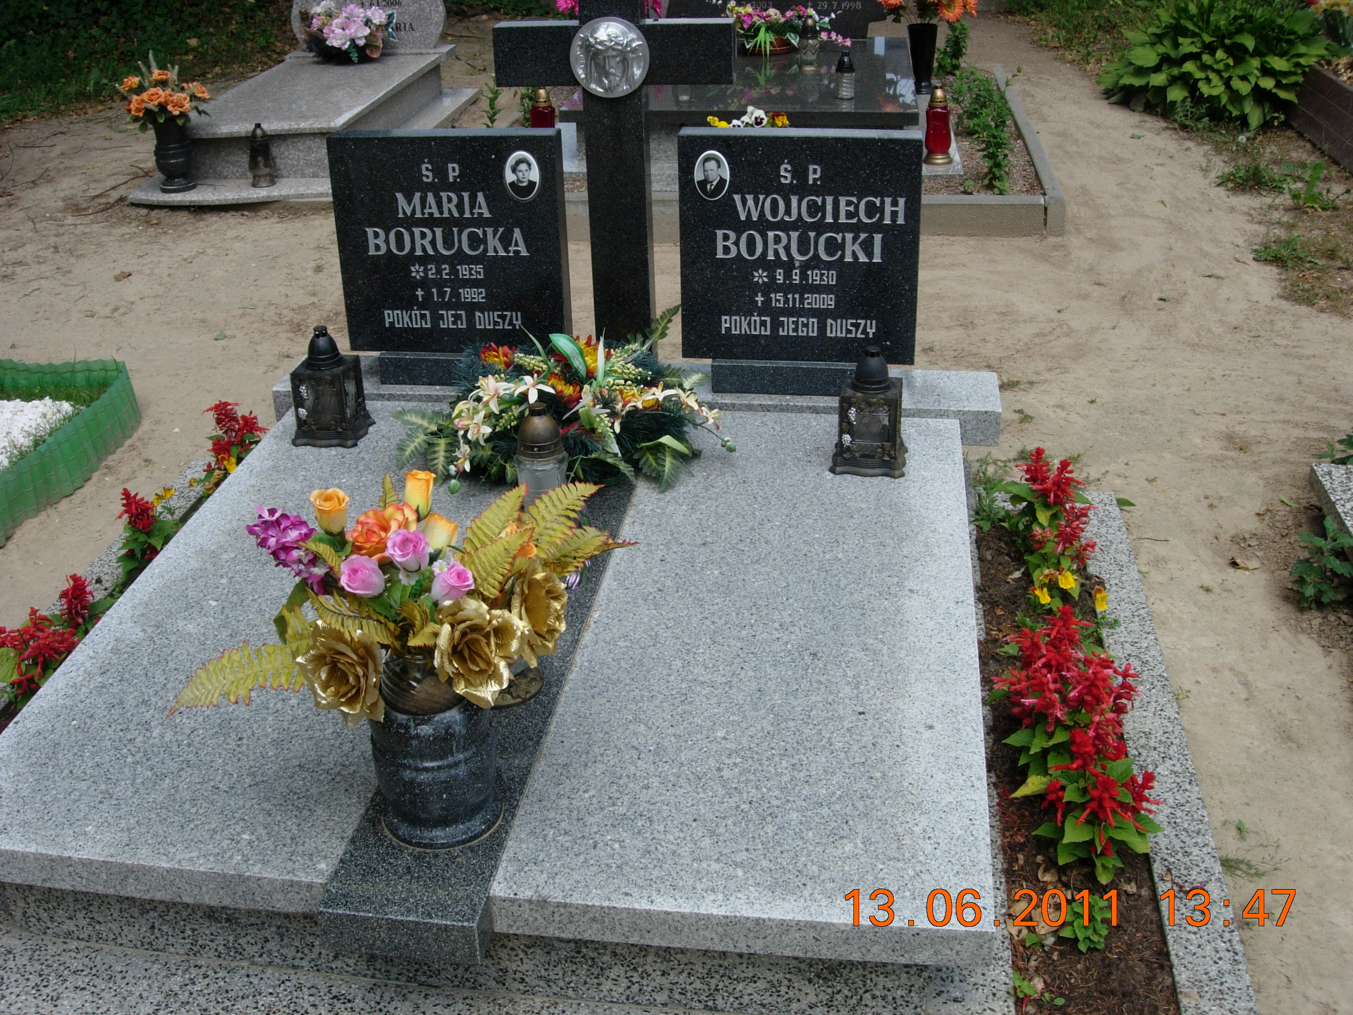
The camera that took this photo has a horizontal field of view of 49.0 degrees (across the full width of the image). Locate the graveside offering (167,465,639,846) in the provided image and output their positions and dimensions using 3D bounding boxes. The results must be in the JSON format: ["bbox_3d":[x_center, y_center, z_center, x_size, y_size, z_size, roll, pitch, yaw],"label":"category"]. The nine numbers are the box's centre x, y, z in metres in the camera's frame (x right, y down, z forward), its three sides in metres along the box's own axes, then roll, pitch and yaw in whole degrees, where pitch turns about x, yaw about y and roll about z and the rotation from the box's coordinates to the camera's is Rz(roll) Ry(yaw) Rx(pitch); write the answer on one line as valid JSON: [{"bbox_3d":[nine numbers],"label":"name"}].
[{"bbox_3d":[-0.371,0.171,1.920,0.630,0.517,0.428,2,27,8],"label":"graveside offering"}]

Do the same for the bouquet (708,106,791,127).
[{"bbox_3d":[0.266,-1.337,5.484,0.328,0.252,0.277,2,27,8],"label":"bouquet"}]

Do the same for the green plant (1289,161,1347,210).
[{"bbox_3d":[2.478,-1.258,5.747,0.227,0.164,0.189,2,27,8],"label":"green plant"}]

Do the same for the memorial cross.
[{"bbox_3d":[-0.121,-0.710,3.137,0.500,0.983,0.073,2,27,8],"label":"memorial cross"}]

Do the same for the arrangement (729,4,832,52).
[{"bbox_3d":[0.487,-2.292,7.062,0.480,0.225,0.304,2,27,8],"label":"arrangement"}]

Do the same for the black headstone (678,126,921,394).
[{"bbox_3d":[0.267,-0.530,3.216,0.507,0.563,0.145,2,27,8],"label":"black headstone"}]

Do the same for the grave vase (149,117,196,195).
[{"bbox_3d":[-2.035,-1.438,6.015,0.183,0.309,0.183,2,27,8],"label":"grave vase"}]

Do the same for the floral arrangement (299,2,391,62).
[{"bbox_3d":[-1.687,-2.430,7.619,0.448,0.272,0.282,2,27,8],"label":"floral arrangement"}]

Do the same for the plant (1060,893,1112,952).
[{"bbox_3d":[0.588,0.584,2.127,0.073,0.053,0.073,2,27,8],"label":"plant"}]

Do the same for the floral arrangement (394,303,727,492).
[{"bbox_3d":[-0.225,-0.250,3.082,0.668,0.254,0.419,2,27,8],"label":"floral arrangement"}]

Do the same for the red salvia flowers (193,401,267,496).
[{"bbox_3d":[-0.989,-0.092,3.266,0.202,0.252,0.239,2,27,8],"label":"red salvia flowers"}]

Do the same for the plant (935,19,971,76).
[{"bbox_3d":[1.461,-2.423,7.841,0.176,0.303,0.176,2,27,8],"label":"plant"}]

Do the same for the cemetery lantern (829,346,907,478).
[{"bbox_3d":[0.390,-0.202,2.970,0.148,0.240,0.142,2,27,8],"label":"cemetery lantern"}]

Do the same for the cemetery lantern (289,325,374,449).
[{"bbox_3d":[-0.739,-0.270,3.157,0.136,0.252,0.136,2,27,8],"label":"cemetery lantern"}]

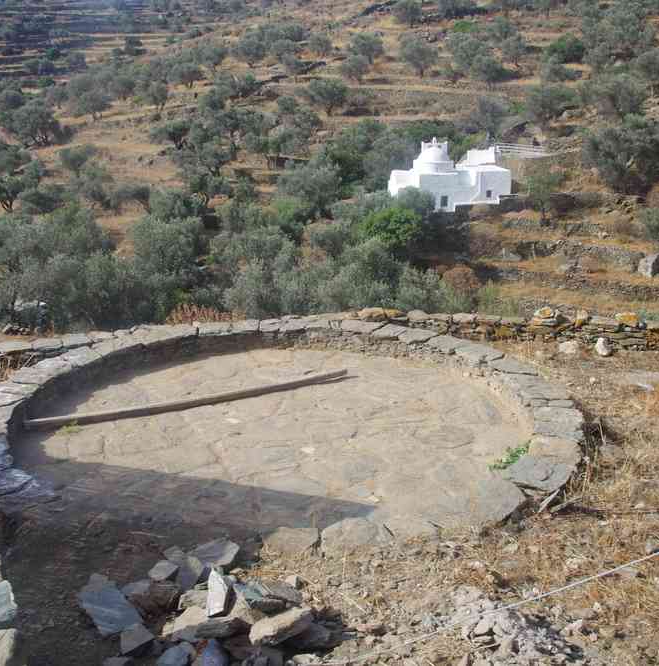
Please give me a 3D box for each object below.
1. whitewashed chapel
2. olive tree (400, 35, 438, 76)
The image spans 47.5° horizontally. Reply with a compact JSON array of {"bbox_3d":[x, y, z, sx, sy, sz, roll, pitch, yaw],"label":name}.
[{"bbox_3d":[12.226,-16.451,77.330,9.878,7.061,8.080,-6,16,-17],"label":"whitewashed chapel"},{"bbox_3d":[12.732,-39.698,107.177,6.100,6.500,6.000,-1,15,0],"label":"olive tree"}]

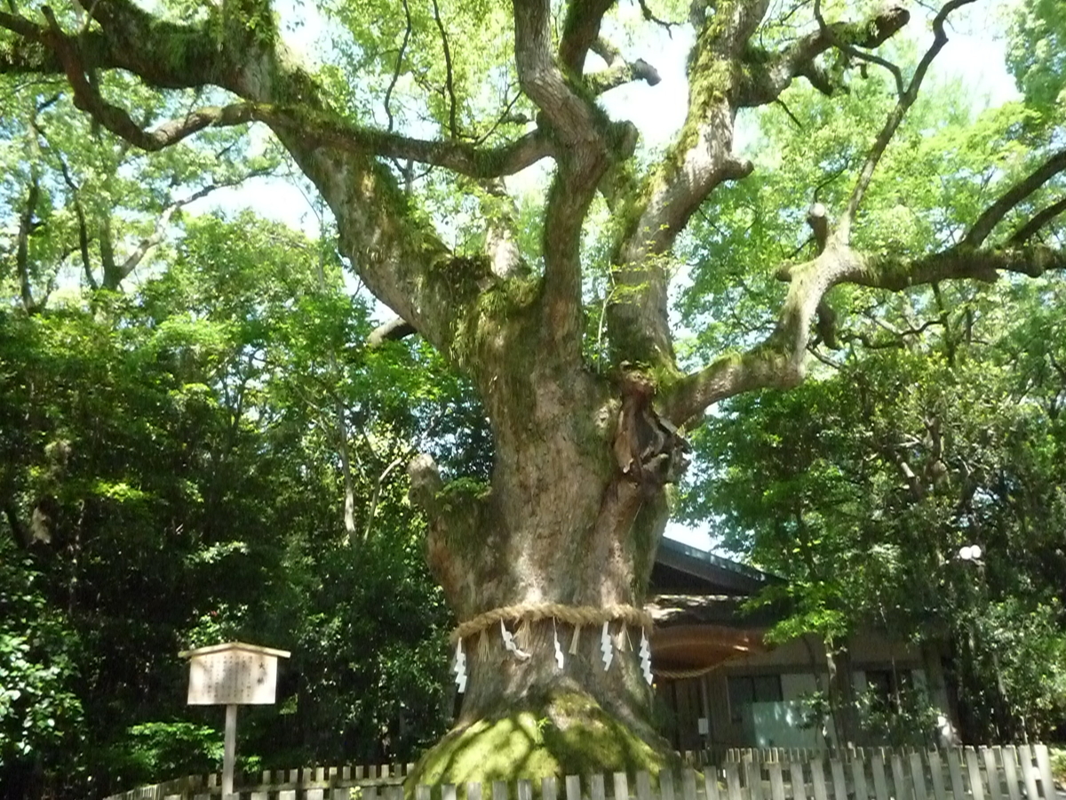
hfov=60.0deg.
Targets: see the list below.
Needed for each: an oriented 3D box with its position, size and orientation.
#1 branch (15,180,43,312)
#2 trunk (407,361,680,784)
[{"bbox_3d":[-12.512,-3.854,22.969,0.500,3.300,0.500,-2,-18,0],"label":"branch"},{"bbox_3d":[0.157,1.981,11.289,3.150,4.900,2.800,-2,-18,0],"label":"trunk"}]

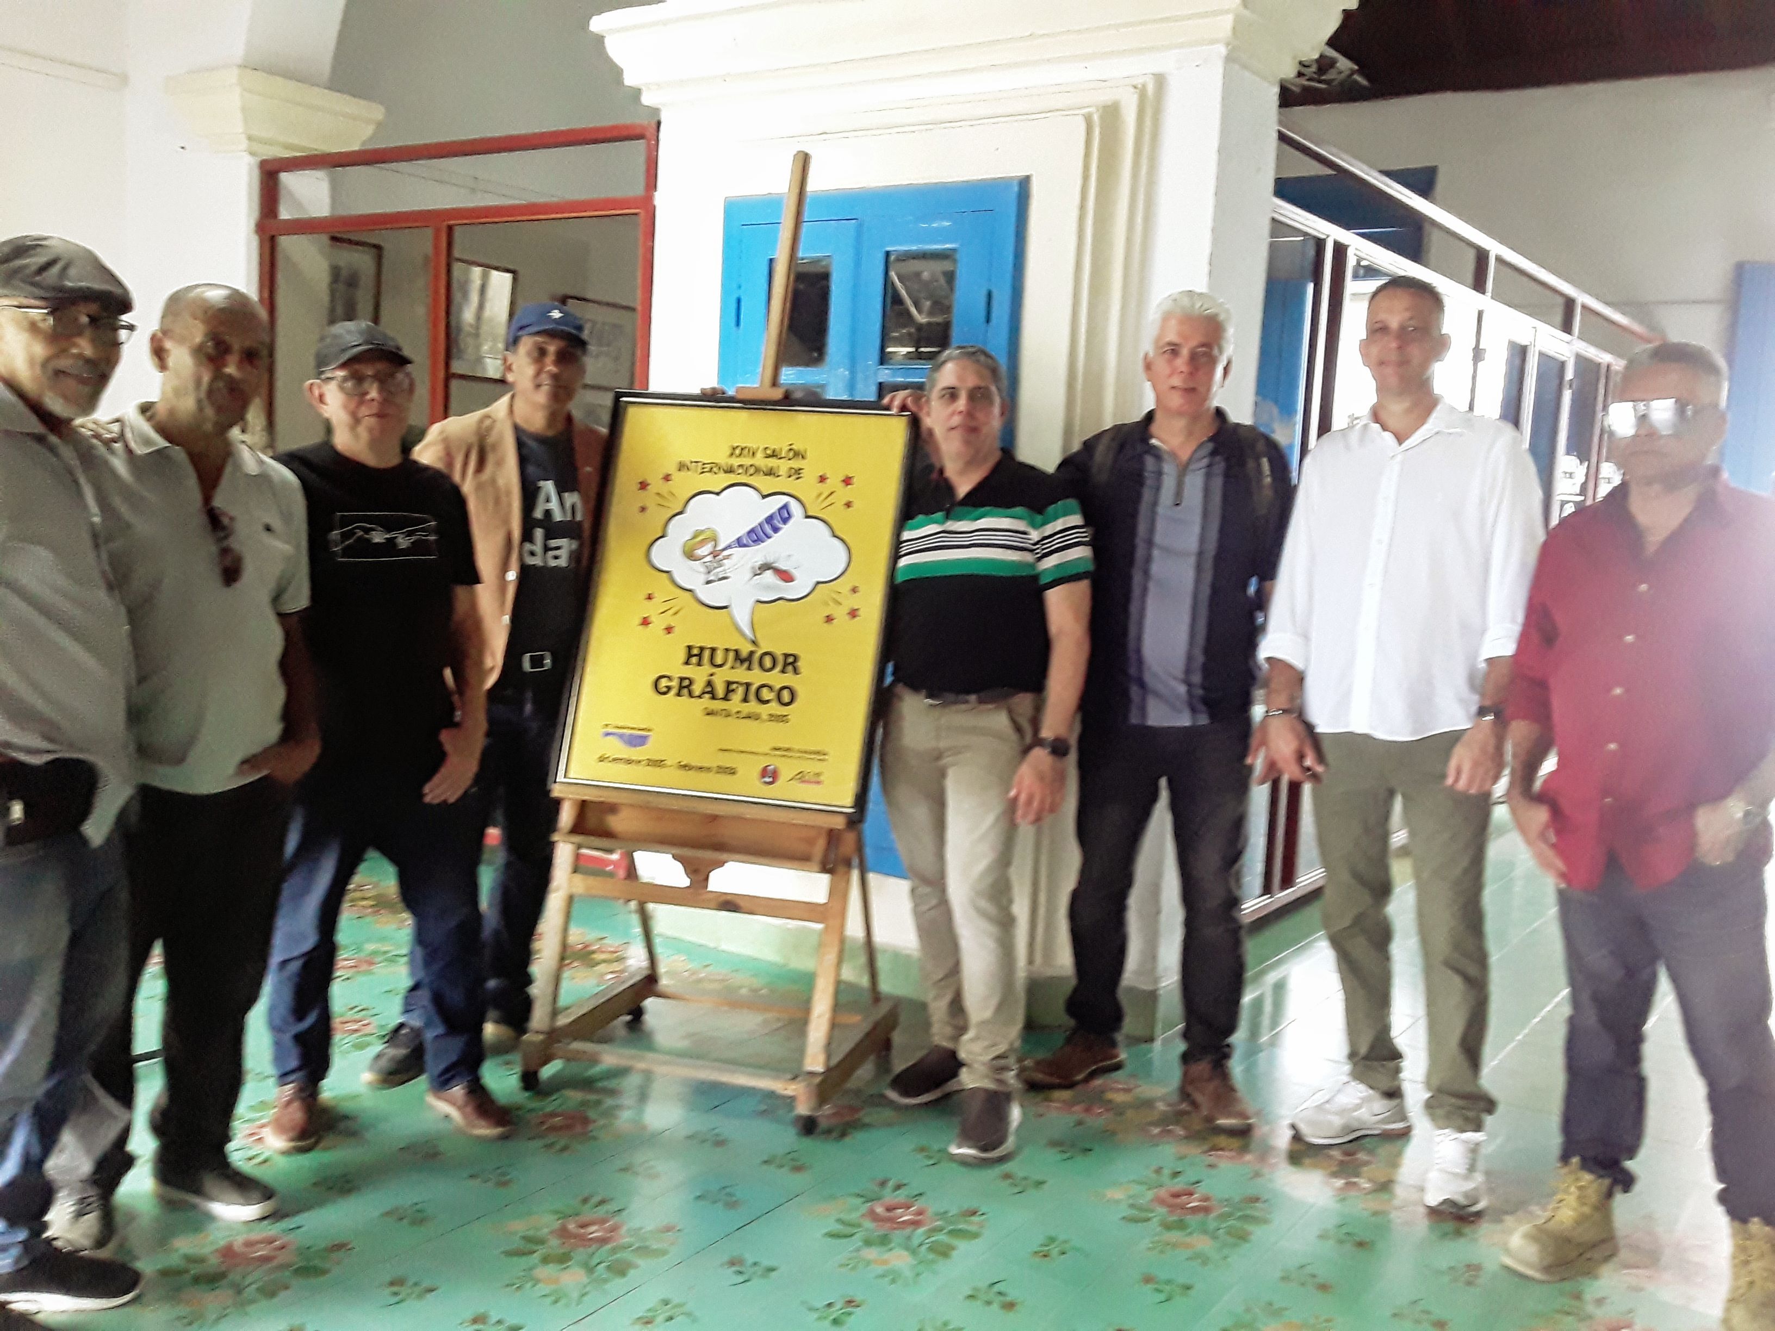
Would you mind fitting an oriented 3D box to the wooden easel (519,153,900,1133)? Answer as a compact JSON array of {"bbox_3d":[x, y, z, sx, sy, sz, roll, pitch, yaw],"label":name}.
[{"bbox_3d":[-0.336,-0.108,3.543,0.692,2.121,0.581,5,7,16],"label":"wooden easel"}]

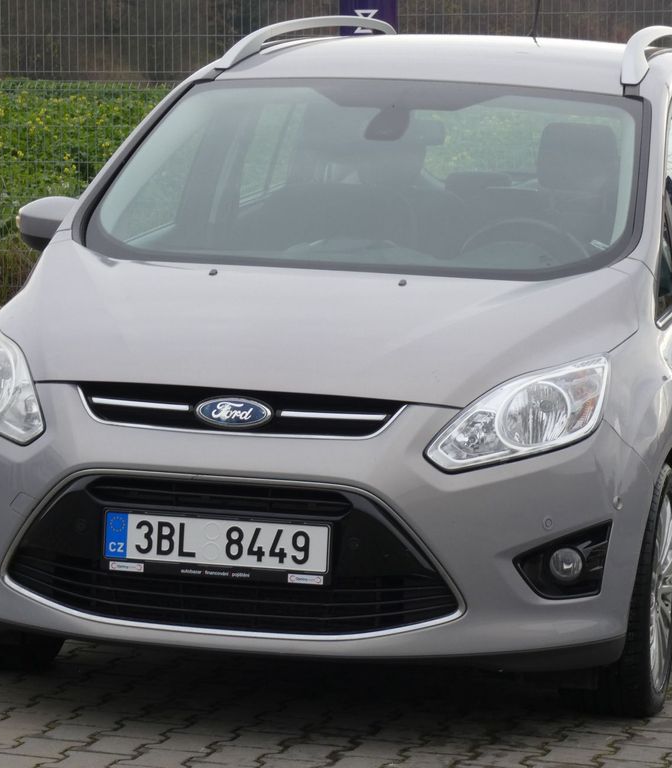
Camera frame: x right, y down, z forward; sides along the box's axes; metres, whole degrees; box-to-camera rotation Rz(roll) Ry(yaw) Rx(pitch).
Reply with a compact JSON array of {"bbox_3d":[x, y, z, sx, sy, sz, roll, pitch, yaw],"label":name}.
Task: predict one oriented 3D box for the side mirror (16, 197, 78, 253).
[{"bbox_3d":[-0.772,-0.430,9.318,0.233,0.165,0.210,3,5,13],"label":"side mirror"}]

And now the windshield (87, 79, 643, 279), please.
[{"bbox_3d":[0.096,-0.517,8.980,1.440,0.157,1.071,3,33,14],"label":"windshield"}]

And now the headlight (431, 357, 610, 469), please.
[{"bbox_3d":[0.427,0.065,7.880,0.345,0.255,0.540,3,5,13],"label":"headlight"}]

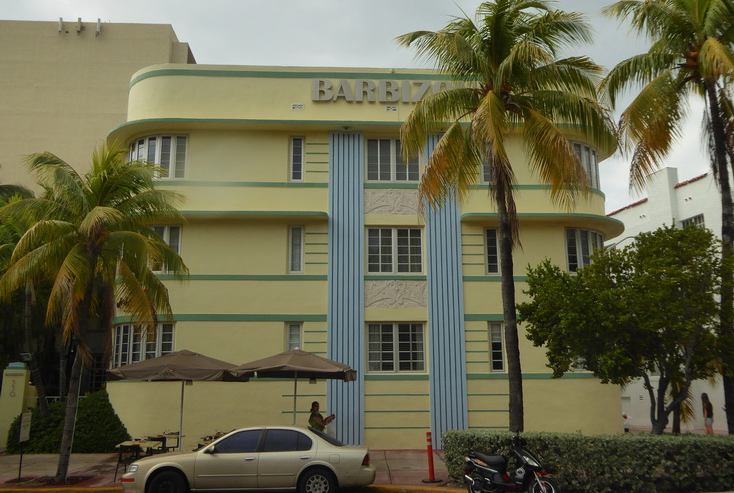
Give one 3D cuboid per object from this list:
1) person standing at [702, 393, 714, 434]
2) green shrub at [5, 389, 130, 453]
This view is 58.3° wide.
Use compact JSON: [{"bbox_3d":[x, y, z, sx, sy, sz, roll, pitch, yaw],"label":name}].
[{"bbox_3d":[9.354,4.861,17.961,0.380,1.664,0.430,-12,-17,43],"label":"person standing"},{"bbox_3d":[-9.077,5.445,20.565,3.753,1.873,1.700,0,-13,0],"label":"green shrub"}]

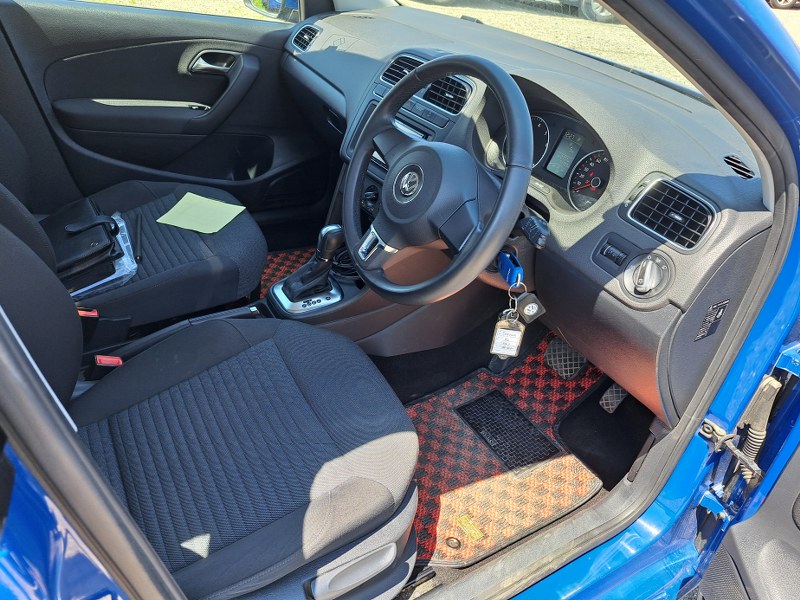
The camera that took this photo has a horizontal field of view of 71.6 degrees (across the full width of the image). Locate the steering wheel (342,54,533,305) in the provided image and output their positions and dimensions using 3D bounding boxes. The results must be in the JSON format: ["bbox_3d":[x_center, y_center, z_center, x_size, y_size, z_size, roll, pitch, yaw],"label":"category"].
[{"bbox_3d":[0.044,-0.176,0.835,0.100,0.370,0.370,10,25,-43],"label":"steering wheel"}]

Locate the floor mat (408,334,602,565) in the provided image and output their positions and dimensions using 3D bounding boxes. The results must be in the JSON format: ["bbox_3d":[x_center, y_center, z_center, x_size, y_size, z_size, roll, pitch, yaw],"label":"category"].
[{"bbox_3d":[0.249,0.301,1.294,0.750,0.065,0.440,-13,39,-32],"label":"floor mat"}]

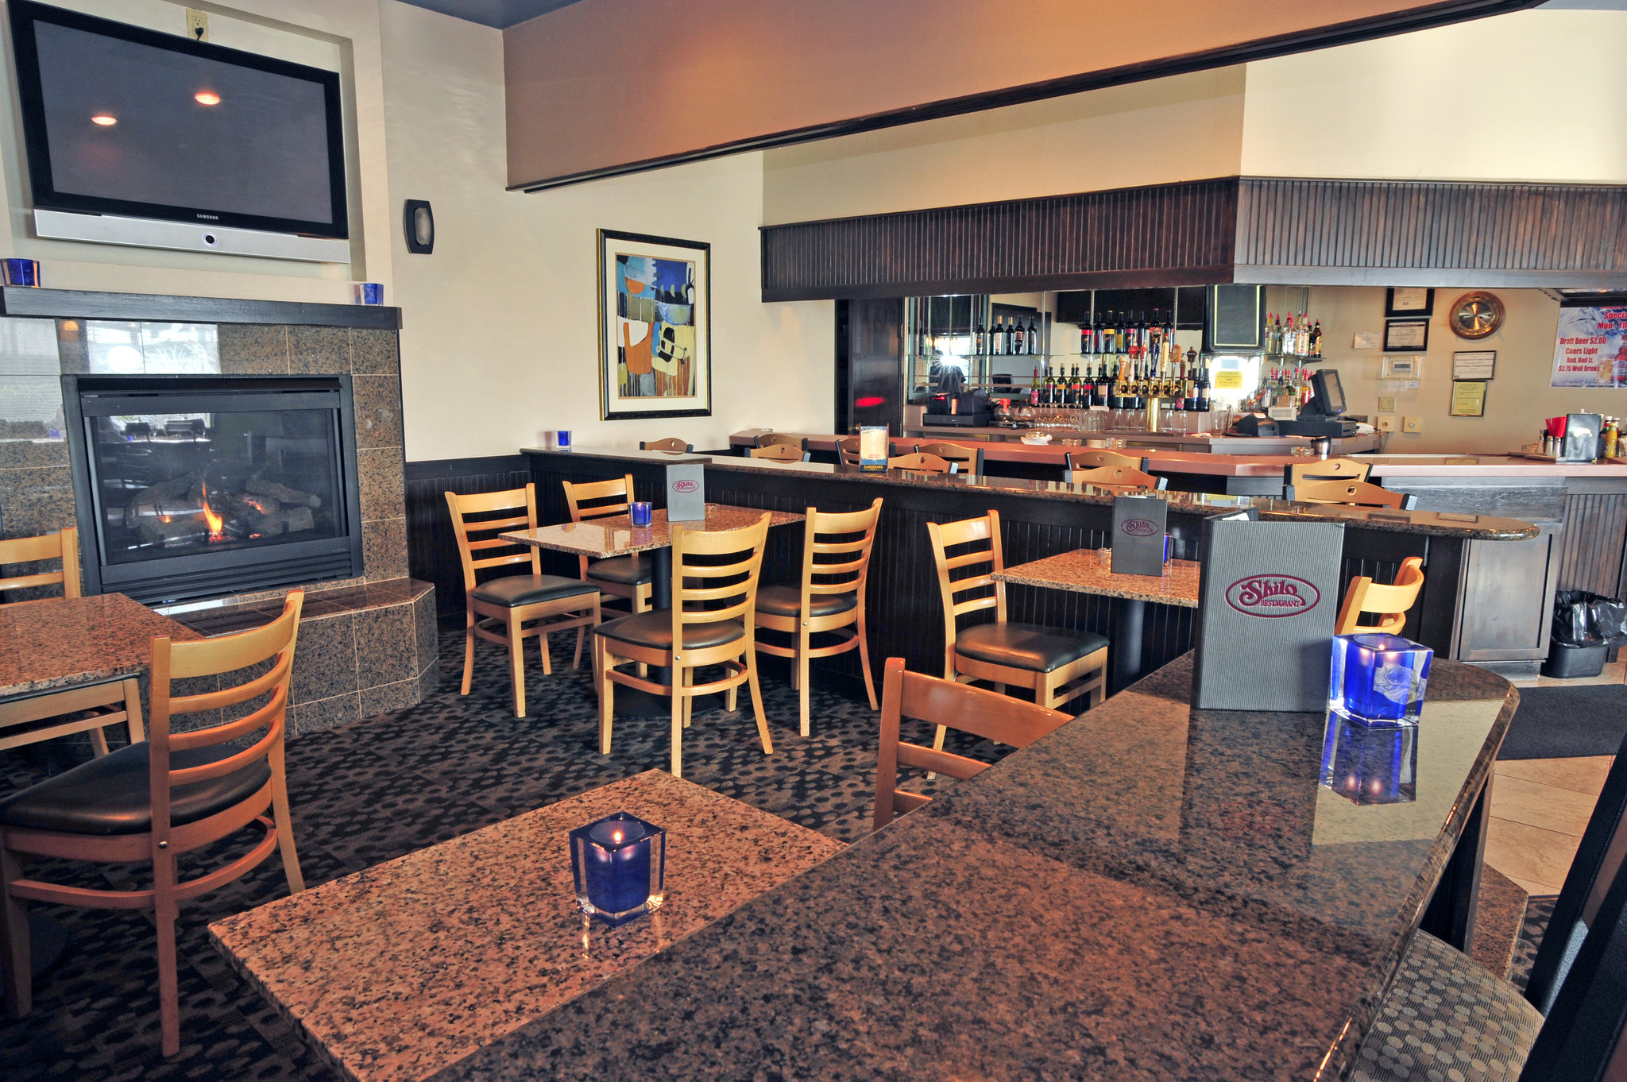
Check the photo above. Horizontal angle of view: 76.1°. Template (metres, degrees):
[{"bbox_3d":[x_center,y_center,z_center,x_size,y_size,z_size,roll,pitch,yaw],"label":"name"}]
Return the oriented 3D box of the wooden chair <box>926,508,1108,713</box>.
[{"bbox_3d":[0.685,0.361,3.454,0.465,0.850,0.440,9,12,40],"label":"wooden chair"}]

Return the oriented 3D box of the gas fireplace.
[{"bbox_3d":[-2.408,-0.225,4.181,0.320,0.875,1.035,8,12,40],"label":"gas fireplace"}]

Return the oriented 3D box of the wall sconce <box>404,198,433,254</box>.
[{"bbox_3d":[-1.838,-1.464,4.833,0.055,0.240,0.128,9,12,41],"label":"wall sconce"}]

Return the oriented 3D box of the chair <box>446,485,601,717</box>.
[{"bbox_3d":[-1.165,0.219,4.257,0.450,0.852,0.440,9,12,39],"label":"chair"}]

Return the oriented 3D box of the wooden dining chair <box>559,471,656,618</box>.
[{"bbox_3d":[-0.816,0.150,4.754,0.480,0.860,0.450,7,11,32],"label":"wooden dining chair"}]

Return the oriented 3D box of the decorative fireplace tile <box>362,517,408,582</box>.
[{"bbox_3d":[-1.871,0.036,4.535,0.015,0.264,0.204,9,13,41],"label":"decorative fireplace tile"}]

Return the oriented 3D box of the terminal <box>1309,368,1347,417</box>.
[{"bbox_3d":[3.742,-1.082,7.550,0.105,0.330,0.360,-7,2,39],"label":"terminal"}]

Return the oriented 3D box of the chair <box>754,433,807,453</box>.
[{"bbox_3d":[-0.066,-0.126,6.405,0.430,1.080,0.470,8,12,38],"label":"chair"}]

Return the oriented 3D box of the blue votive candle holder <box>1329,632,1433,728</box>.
[{"bbox_3d":[0.684,0.169,1.258,0.075,0.093,0.075,-1,9,-9],"label":"blue votive candle holder"}]

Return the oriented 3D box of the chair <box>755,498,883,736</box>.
[{"bbox_3d":[-0.047,0.260,4.128,0.480,0.860,0.450,9,12,40],"label":"chair"}]

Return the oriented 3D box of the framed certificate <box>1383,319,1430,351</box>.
[{"bbox_3d":[4.760,-1.651,8.340,0.309,0.252,0.020,9,13,41],"label":"framed certificate"}]

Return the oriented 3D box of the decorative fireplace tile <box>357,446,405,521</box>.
[{"bbox_3d":[-1.863,-0.245,4.482,0.198,0.314,0.010,-8,12,-42],"label":"decorative fireplace tile"}]

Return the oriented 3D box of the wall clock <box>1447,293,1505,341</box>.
[{"bbox_3d":[5.102,-1.732,7.993,0.372,0.368,0.050,9,13,41],"label":"wall clock"}]

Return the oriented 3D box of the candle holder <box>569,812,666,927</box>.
[{"bbox_3d":[-0.219,0.371,1.172,0.075,0.090,0.075,8,12,40],"label":"candle holder"}]

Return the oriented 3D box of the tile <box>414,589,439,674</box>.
[{"bbox_3d":[-1.643,0.377,4.402,0.015,0.305,0.350,-1,9,-9],"label":"tile"}]

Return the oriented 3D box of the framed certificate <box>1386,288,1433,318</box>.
[{"bbox_3d":[4.764,-1.928,8.293,0.334,0.265,0.020,9,13,41],"label":"framed certificate"}]

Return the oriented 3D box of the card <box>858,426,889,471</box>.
[{"bbox_3d":[0.256,-0.389,4.365,0.130,0.195,0.080,1,9,3],"label":"card"}]

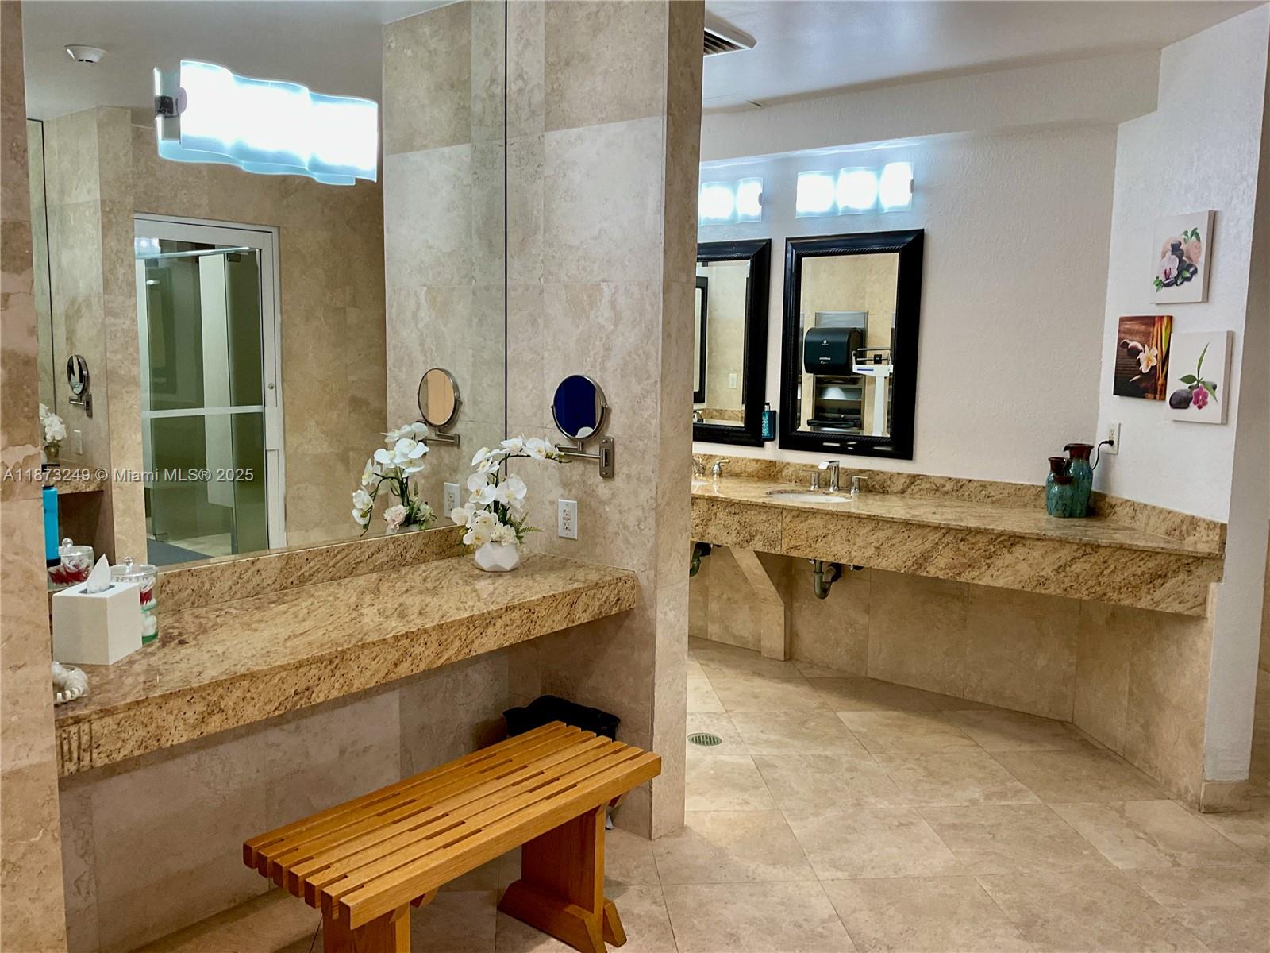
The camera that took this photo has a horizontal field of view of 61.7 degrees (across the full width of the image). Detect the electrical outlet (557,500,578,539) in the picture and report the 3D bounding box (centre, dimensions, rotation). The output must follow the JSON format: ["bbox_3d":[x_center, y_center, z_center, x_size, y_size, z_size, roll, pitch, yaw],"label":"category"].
[{"bbox_3d":[-0.211,0.137,3.373,0.080,0.123,0.008,7,9,39],"label":"electrical outlet"}]

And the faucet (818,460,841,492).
[{"bbox_3d":[0.870,0.003,4.742,0.046,0.137,0.125,7,9,39],"label":"faucet"}]

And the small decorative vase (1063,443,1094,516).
[{"bbox_3d":[1.742,0.015,4.178,0.120,0.283,0.100,4,8,23],"label":"small decorative vase"}]

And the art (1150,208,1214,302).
[{"bbox_3d":[1.865,-0.743,3.632,0.022,0.295,0.295,0,7,-6],"label":"art"}]

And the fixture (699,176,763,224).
[{"bbox_3d":[0.405,-1.321,5.164,0.565,0.205,0.110,7,9,39],"label":"fixture"}]

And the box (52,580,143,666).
[{"bbox_3d":[-1.155,0.315,2.288,0.120,0.144,0.130,1,7,3],"label":"box"}]

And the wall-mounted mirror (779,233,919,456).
[{"bbox_3d":[0.964,-0.594,4.833,0.693,0.992,0.040,7,9,39],"label":"wall-mounted mirror"}]

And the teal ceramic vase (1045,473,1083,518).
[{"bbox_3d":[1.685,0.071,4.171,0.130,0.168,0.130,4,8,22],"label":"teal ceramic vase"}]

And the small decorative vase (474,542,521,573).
[{"bbox_3d":[-0.419,0.234,3.241,0.140,0.092,0.140,0,7,-7],"label":"small decorative vase"}]

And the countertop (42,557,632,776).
[{"bbox_3d":[-0.747,0.394,2.744,0.577,0.112,1.699,7,9,39],"label":"countertop"}]

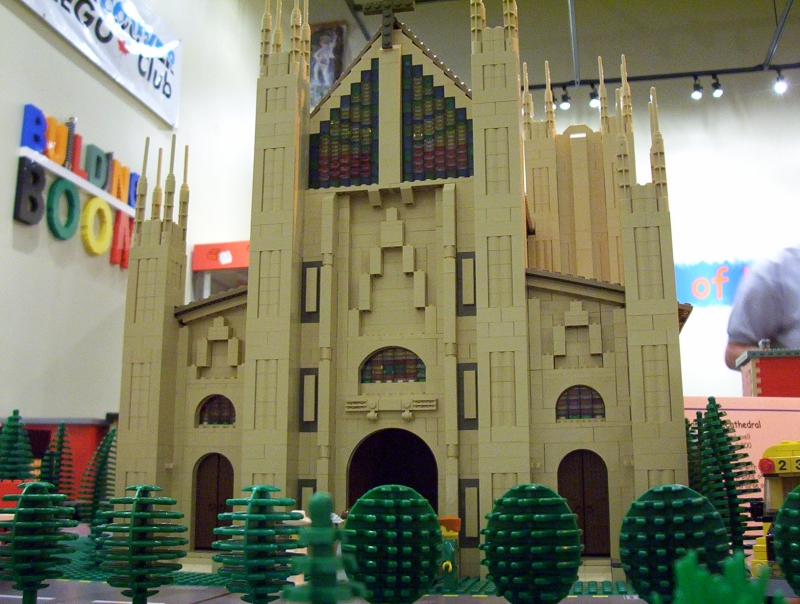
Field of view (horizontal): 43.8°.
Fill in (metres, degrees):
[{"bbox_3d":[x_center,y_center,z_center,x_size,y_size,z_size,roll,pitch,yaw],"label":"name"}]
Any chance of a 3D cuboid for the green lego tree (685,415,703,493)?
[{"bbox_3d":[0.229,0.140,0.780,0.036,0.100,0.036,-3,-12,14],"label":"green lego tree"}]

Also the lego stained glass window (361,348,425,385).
[{"bbox_3d":[-0.004,0.045,0.705,0.048,0.026,0.010,-3,-12,14],"label":"lego stained glass window"}]

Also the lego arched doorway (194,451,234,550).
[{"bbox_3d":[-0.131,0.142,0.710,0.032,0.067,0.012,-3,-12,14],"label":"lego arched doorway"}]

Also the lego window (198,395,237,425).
[{"bbox_3d":[-0.131,0.079,0.723,0.032,0.021,0.010,-3,-12,14],"label":"lego window"}]

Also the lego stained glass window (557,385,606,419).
[{"bbox_3d":[0.120,0.067,0.662,0.032,0.021,0.010,-3,-12,14],"label":"lego stained glass window"}]

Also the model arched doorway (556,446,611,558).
[{"bbox_3d":[0.120,0.131,0.649,0.032,0.068,0.012,-3,-12,14],"label":"model arched doorway"}]

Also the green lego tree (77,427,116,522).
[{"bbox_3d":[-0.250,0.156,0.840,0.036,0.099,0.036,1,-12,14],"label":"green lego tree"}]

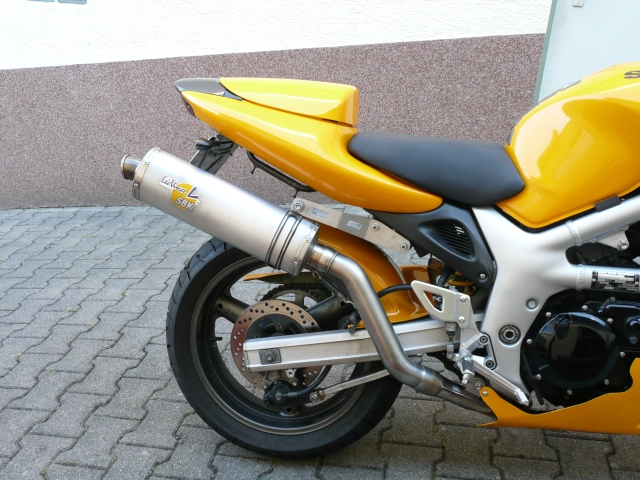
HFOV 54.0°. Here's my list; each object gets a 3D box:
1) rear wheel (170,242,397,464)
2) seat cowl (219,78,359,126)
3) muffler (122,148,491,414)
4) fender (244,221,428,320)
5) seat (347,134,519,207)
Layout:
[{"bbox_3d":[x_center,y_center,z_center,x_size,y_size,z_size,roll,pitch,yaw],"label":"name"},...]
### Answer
[{"bbox_3d":[-0.086,0.249,1.594,0.624,0.624,0.160,0,9,12],"label":"rear wheel"},{"bbox_3d":[-0.071,-0.323,1.497,0.346,0.128,0.220,0,9,12],"label":"seat cowl"},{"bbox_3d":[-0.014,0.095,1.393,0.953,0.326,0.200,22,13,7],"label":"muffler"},{"bbox_3d":[0.019,0.060,1.557,0.520,0.298,0.230,0,9,12],"label":"fender"},{"bbox_3d":[0.263,-0.170,1.454,0.390,0.157,0.270,0,9,12],"label":"seat"}]

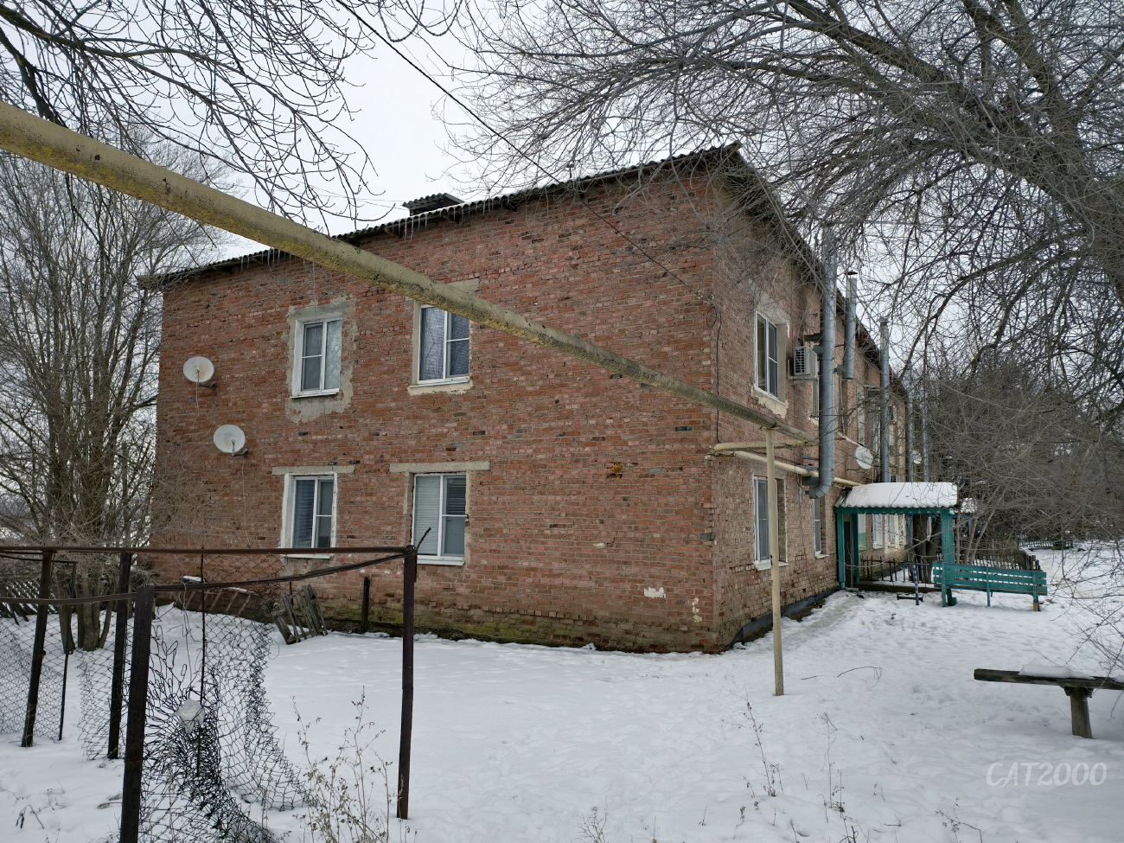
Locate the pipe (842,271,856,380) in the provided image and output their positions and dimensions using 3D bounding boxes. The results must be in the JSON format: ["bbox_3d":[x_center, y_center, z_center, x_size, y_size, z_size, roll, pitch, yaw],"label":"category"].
[{"bbox_3d":[6.903,-2.314,17.865,0.280,2.624,0.280,0,-6,30],"label":"pipe"}]

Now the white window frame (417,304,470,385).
[{"bbox_3d":[-2.016,-1.375,12.969,1.210,1.420,0.140,-3,-8,30],"label":"white window frame"}]

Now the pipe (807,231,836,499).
[{"bbox_3d":[5.170,-1.216,14.904,0.500,5.505,0.290,-1,-7,30],"label":"pipe"}]

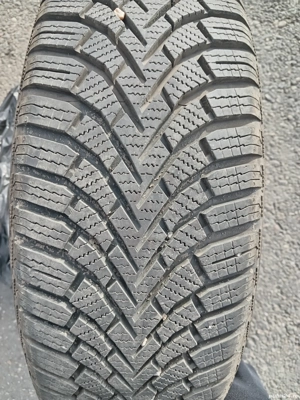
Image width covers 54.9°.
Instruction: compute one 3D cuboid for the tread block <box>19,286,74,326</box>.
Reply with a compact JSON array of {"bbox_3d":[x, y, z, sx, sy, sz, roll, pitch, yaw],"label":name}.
[{"bbox_3d":[-0.076,0.077,0.212,0.042,0.010,0.019,22,106,-2],"label":"tread block"}]

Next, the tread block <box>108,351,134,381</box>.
[{"bbox_3d":[-0.020,0.129,0.229,0.010,0.009,0.033,-32,111,14],"label":"tread block"}]

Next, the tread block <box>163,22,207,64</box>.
[{"bbox_3d":[0.029,-0.126,0.232,0.043,0.009,0.025,-34,74,-17],"label":"tread block"}]

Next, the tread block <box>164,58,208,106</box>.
[{"bbox_3d":[0.024,-0.078,0.193,0.037,0.009,0.019,-37,84,-14],"label":"tread block"}]

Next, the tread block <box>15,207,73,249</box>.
[{"bbox_3d":[-0.073,0.019,0.201,0.042,0.010,0.018,16,96,2],"label":"tread block"}]

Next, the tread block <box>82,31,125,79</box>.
[{"bbox_3d":[-0.030,-0.097,0.195,0.019,0.009,0.035,-44,76,-10],"label":"tread block"}]

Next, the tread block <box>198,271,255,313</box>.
[{"bbox_3d":[0.058,0.069,0.220,0.043,0.010,0.020,-21,106,-5],"label":"tread block"}]

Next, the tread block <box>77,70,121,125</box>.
[{"bbox_3d":[-0.031,-0.065,0.188,0.020,0.009,0.037,-44,80,-6],"label":"tread block"}]

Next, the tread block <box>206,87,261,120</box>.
[{"bbox_3d":[0.060,-0.066,0.201,0.053,0.013,0.024,-11,82,-23],"label":"tread block"}]

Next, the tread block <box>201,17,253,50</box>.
[{"bbox_3d":[0.064,-0.139,0.243,0.042,0.010,0.029,-3,66,-14],"label":"tread block"}]

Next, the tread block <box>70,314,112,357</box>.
[{"bbox_3d":[-0.044,0.105,0.226,0.015,0.009,0.039,-41,105,15],"label":"tread block"}]

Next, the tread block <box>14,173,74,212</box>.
[{"bbox_3d":[-0.073,-0.005,0.201,0.045,0.011,0.018,13,91,3],"label":"tread block"}]

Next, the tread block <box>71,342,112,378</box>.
[{"bbox_3d":[-0.043,0.124,0.227,0.014,0.009,0.040,-38,108,17],"label":"tread block"}]

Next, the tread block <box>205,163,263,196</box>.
[{"bbox_3d":[0.058,-0.015,0.194,0.050,0.013,0.018,-12,93,-21],"label":"tread block"}]

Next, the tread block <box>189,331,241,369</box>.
[{"bbox_3d":[0.047,0.107,0.212,0.042,0.019,0.013,-13,23,-10],"label":"tread block"}]

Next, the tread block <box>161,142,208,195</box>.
[{"bbox_3d":[0.020,-0.020,0.184,0.037,0.009,0.017,-39,93,-7],"label":"tread block"}]

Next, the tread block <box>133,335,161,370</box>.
[{"bbox_3d":[-0.004,0.119,0.232,0.012,0.009,0.039,30,110,-14],"label":"tread block"}]

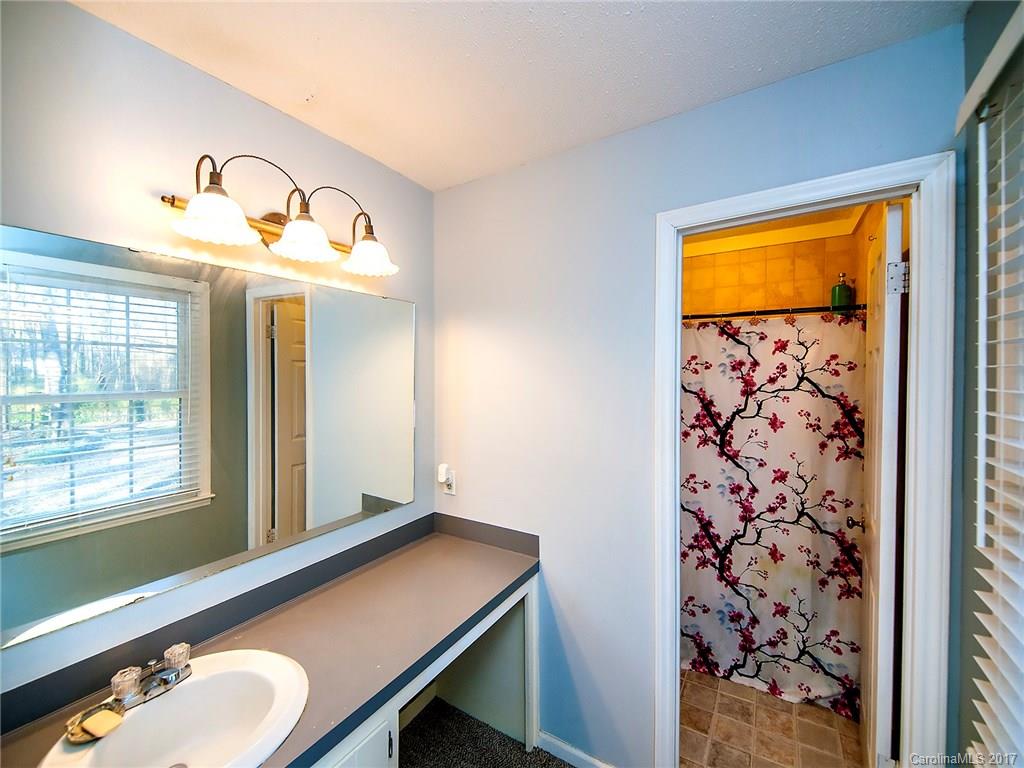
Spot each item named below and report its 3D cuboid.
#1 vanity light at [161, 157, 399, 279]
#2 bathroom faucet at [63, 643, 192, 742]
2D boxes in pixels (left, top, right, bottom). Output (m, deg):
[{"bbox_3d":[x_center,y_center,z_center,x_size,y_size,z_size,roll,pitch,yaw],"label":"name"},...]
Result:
[{"bbox_3d":[-0.661,-0.507,1.288,0.250,0.240,0.670,0,1,32],"label":"vanity light"},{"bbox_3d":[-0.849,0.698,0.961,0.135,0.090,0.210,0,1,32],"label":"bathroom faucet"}]

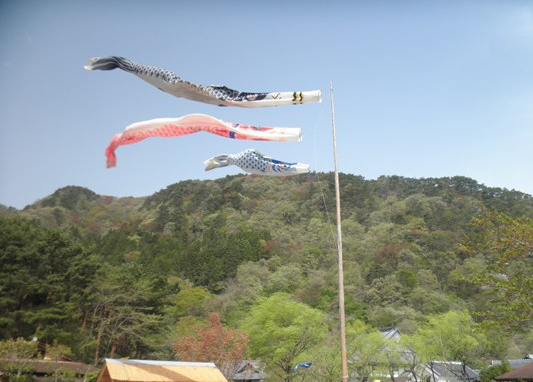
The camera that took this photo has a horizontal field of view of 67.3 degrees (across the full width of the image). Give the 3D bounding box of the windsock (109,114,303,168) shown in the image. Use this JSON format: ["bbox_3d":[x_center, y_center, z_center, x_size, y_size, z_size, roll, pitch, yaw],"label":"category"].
[{"bbox_3d":[-2.211,-1.808,14.054,6.802,1.750,1.000,-1,-27,4],"label":"windsock"}]

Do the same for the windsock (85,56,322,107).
[{"bbox_3d":[-2.421,-4.209,15.389,8.953,1.700,1.000,-1,-27,4],"label":"windsock"}]

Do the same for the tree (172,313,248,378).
[{"bbox_3d":[-3.547,11.247,25.658,4.800,6.589,4.800,2,-27,0],"label":"tree"}]

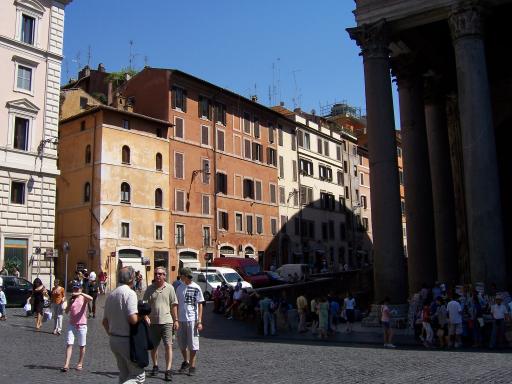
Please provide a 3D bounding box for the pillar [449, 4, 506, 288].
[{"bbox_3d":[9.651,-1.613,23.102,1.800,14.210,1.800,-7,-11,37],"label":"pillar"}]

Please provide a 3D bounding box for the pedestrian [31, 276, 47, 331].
[{"bbox_3d":[-6.819,3.528,16.771,0.500,1.650,0.400,2,-11,-18],"label":"pedestrian"}]

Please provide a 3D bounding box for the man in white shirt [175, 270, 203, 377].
[{"bbox_3d":[-1.108,2.178,9.010,0.540,1.750,0.450,0,-9,-9],"label":"man in white shirt"}]

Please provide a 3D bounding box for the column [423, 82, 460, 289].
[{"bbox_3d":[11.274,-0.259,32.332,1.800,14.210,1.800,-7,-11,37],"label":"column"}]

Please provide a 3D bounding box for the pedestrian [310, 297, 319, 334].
[{"bbox_3d":[2.539,5.365,23.109,0.480,1.630,0.360,-4,-11,15],"label":"pedestrian"}]

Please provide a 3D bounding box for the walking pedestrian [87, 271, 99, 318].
[{"bbox_3d":[-6.315,4.000,20.709,0.500,1.720,0.420,0,-9,-6],"label":"walking pedestrian"}]

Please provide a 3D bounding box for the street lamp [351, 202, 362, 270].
[{"bbox_3d":[11.269,4.829,58.982,1.000,7.400,1.000,-9,-13,37],"label":"street lamp"}]

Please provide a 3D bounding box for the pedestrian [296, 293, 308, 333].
[{"bbox_3d":[1.929,4.986,22.090,0.520,1.730,0.380,-3,-10,10],"label":"pedestrian"}]

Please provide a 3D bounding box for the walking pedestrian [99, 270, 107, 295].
[{"bbox_3d":[-11.371,6.790,39.576,0.520,1.700,0.380,-1,-10,0],"label":"walking pedestrian"}]

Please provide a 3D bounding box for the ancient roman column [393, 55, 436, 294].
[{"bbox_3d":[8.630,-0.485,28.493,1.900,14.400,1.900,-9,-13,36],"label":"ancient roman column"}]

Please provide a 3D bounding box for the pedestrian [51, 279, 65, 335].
[{"bbox_3d":[-5.849,3.394,15.811,0.480,1.600,0.420,1,-9,-11],"label":"pedestrian"}]

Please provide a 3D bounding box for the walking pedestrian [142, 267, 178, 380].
[{"bbox_3d":[-1.545,2.119,8.704,0.600,1.770,0.500,-1,-9,0],"label":"walking pedestrian"}]

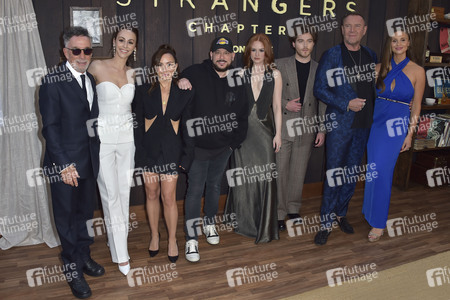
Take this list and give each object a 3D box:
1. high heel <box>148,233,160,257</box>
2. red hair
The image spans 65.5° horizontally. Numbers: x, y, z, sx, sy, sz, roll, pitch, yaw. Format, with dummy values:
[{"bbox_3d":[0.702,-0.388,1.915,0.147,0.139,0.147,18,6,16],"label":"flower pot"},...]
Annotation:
[{"bbox_3d":[-0.580,0.768,2.896,0.080,0.130,0.220,1,12,0],"label":"high heel"},{"bbox_3d":[0.282,-0.805,2.899,0.250,0.310,0.250,2,13,7],"label":"red hair"}]

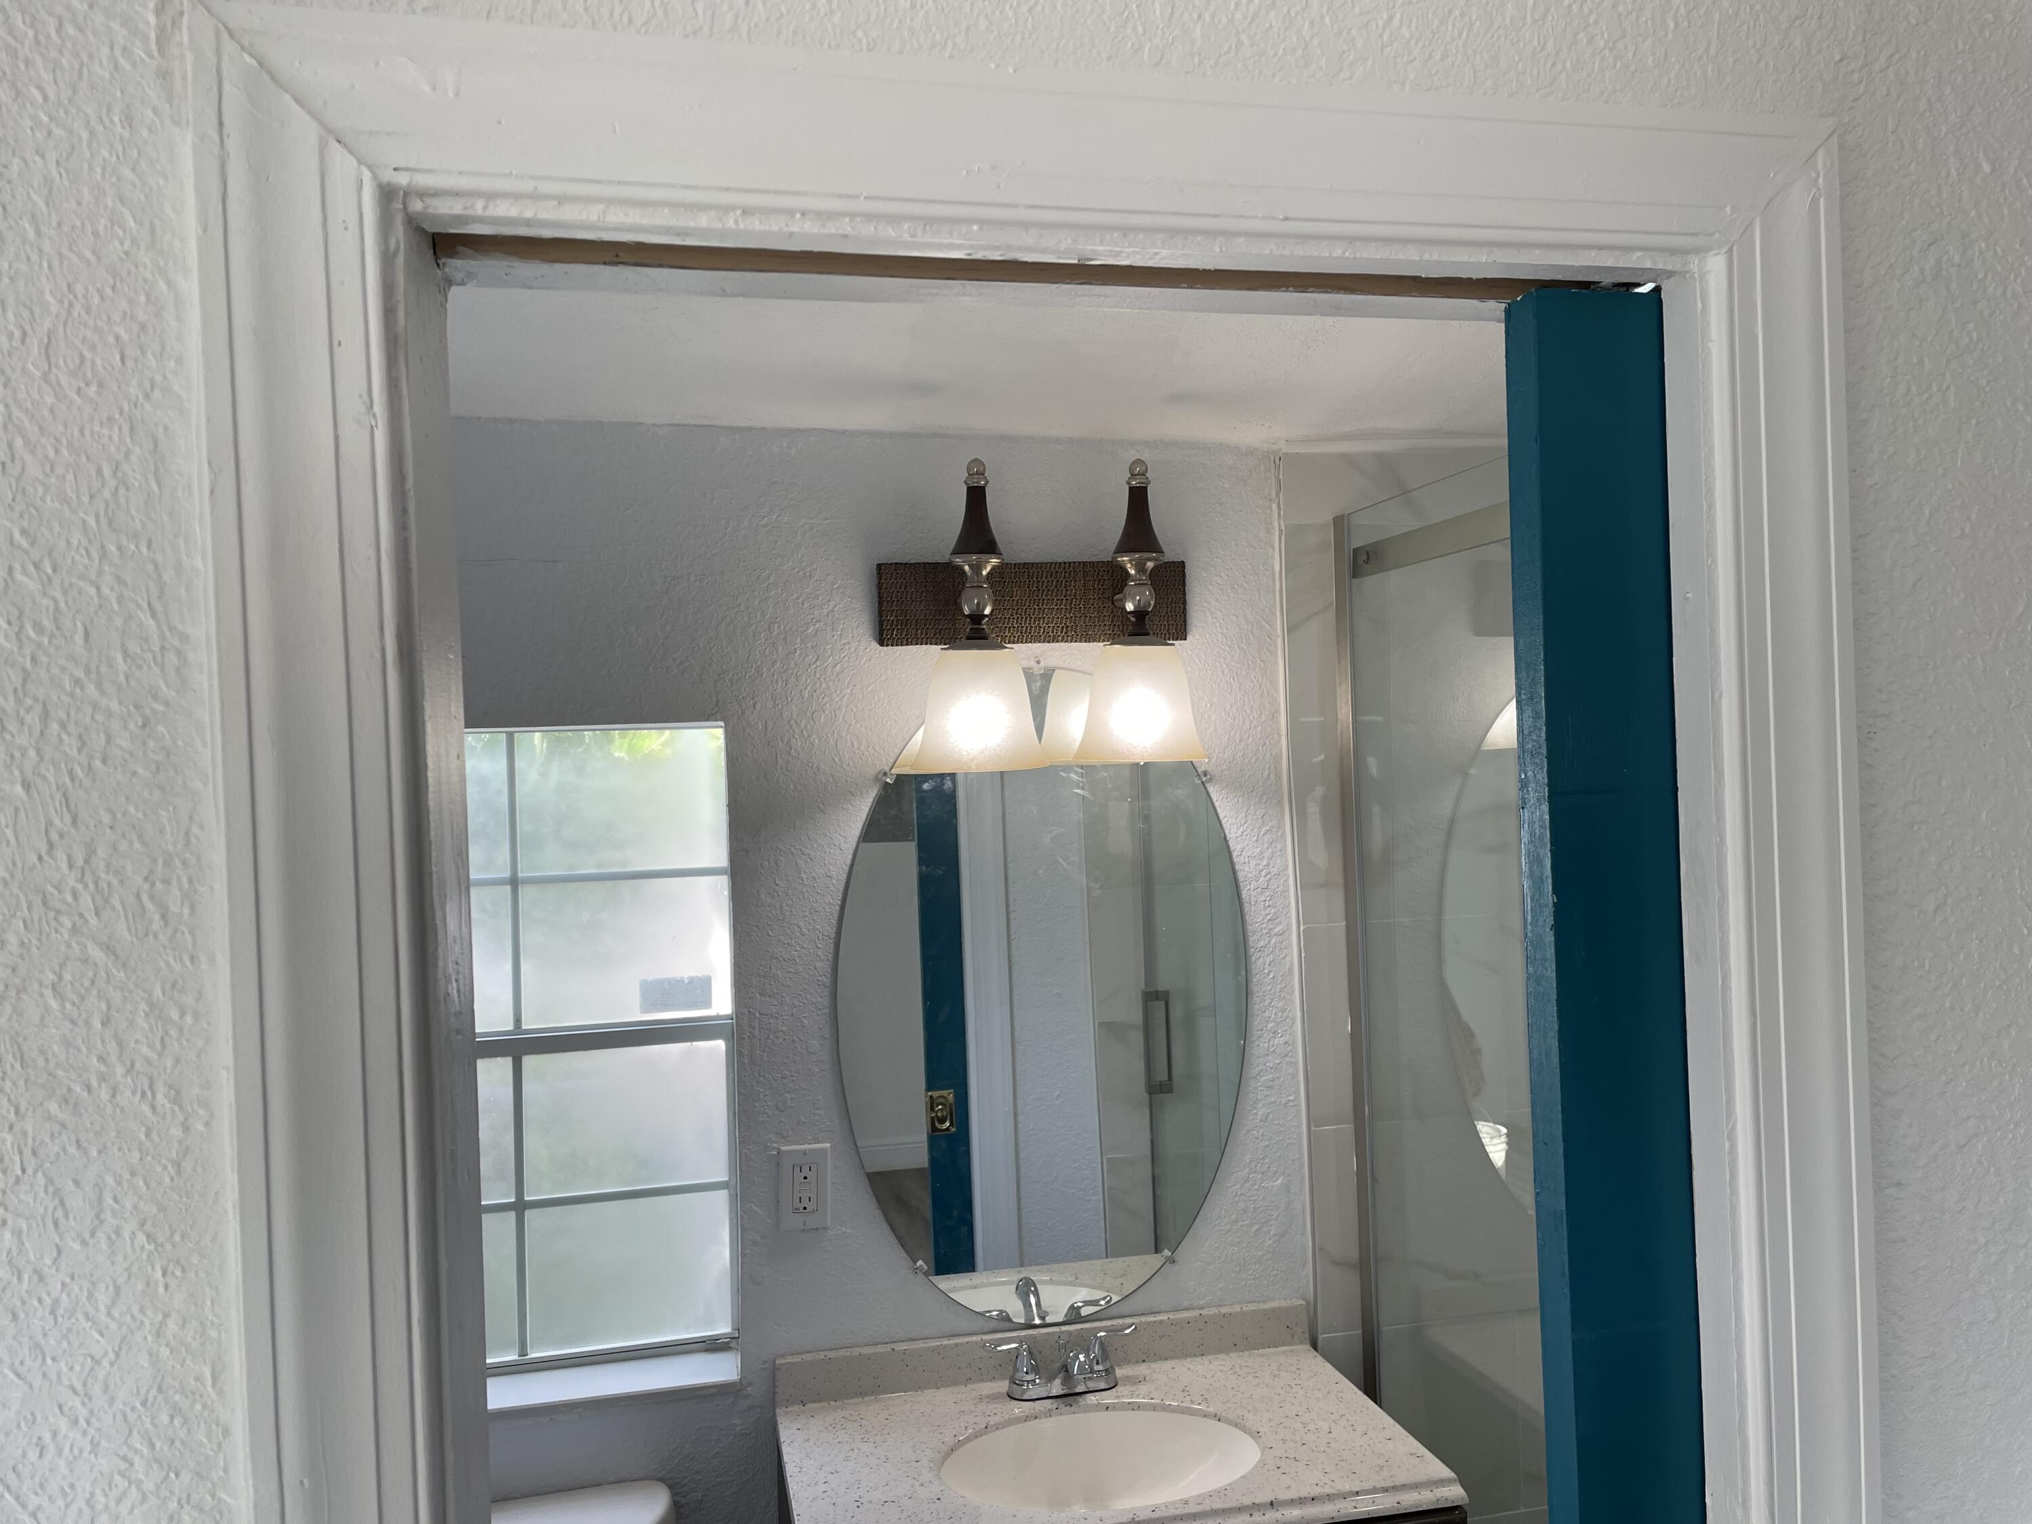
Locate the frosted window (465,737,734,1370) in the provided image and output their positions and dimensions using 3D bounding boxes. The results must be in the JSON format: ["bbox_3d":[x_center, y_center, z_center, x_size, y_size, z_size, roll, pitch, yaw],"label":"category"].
[{"bbox_3d":[-0.695,0.403,2.137,0.585,0.885,0.075,-2,0,-13],"label":"frosted window"}]

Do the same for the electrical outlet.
[{"bbox_3d":[-0.289,0.583,2.087,0.070,0.115,0.013,-2,0,-13],"label":"electrical outlet"}]

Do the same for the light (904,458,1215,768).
[{"bbox_3d":[0.046,-0.198,2.066,0.442,0.415,0.210,-2,0,-13],"label":"light"}]

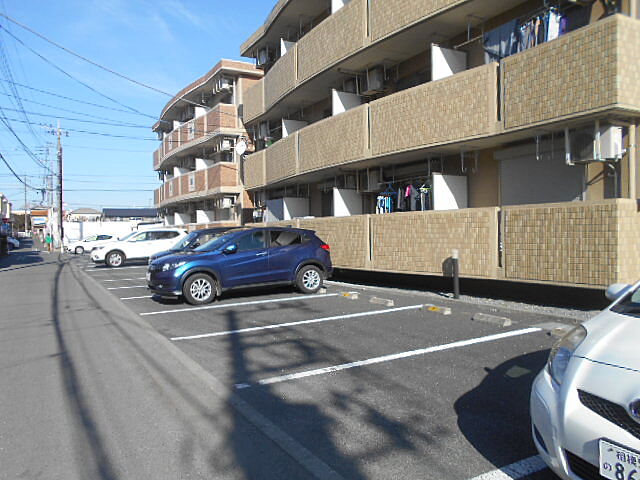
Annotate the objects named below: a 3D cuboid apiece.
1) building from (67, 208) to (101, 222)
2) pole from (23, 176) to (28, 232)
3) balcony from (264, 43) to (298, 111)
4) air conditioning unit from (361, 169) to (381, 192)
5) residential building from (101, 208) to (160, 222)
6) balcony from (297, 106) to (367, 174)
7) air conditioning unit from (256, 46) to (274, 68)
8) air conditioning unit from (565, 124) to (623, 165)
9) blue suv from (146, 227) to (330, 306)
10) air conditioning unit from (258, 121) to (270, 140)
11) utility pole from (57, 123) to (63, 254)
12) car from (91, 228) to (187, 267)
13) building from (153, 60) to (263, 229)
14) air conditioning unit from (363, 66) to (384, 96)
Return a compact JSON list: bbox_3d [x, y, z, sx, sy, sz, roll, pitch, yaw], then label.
[{"bbox_3d":[-51.200,-2.900,105.000,7.500,7.600,7.500,-1,1,-20],"label":"building"},{"bbox_3d":[-53.800,-6.200,88.000,0.350,11.000,0.350,-1,1,-30],"label":"pole"},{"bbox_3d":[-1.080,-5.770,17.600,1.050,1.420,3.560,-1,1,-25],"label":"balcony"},{"bbox_3d":[1.376,-1.597,13.251,0.300,0.540,0.760,-1,0,-32],"label":"air conditioning unit"},{"bbox_3d":[-39.500,-2.900,101.000,13.000,7.300,8.000,-1,1,-20],"label":"residential building"},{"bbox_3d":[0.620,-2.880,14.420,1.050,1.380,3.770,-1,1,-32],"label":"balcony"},{"bbox_3d":[-2.089,-7.050,18.600,0.300,0.540,0.760,-1,0,-30],"label":"air conditioning unit"},{"bbox_3d":[4.728,-1.606,8.303,0.300,0.540,0.760,-1,0,-30],"label":"air conditioning unit"},{"bbox_3d":[-1.740,0.480,11.200,4.295,1.605,1.770,-1,1,-31],"label":"blue suv"},{"bbox_3d":[-2.280,-4.520,19.800,0.320,0.650,0.800,-1,1,-28],"label":"air conditioning unit"},{"bbox_3d":[-22.400,-4.600,41.500,0.380,11.500,0.380,-1,1,-30],"label":"utility pole"},{"bbox_3d":[-7.940,0.310,21.930,4.640,1.720,1.820,-1,0,-30],"label":"car"},{"bbox_3d":[-4.826,-3.598,30.100,9.200,9.300,14.400,-1,0,-30],"label":"building"},{"bbox_3d":[1.402,-4.297,13.201,0.300,0.540,0.760,-1,0,-32],"label":"air conditioning unit"}]

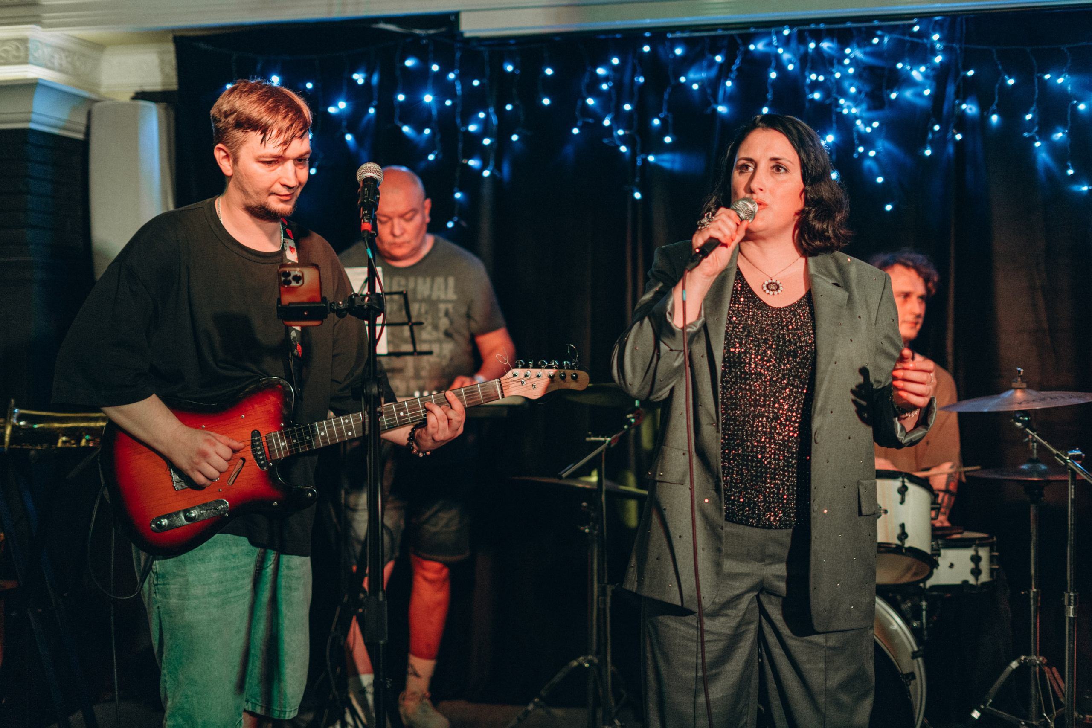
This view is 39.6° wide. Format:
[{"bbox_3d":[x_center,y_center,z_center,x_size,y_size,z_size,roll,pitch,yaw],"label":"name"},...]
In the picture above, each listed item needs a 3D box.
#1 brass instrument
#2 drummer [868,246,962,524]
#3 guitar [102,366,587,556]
[{"bbox_3d":[-1.230,0.155,3.770,0.660,0.150,0.250,-1,3,0],"label":"brass instrument"},{"bbox_3d":[1.000,0.345,4.280,0.620,1.340,0.720,-1,3,-2],"label":"drummer"},{"bbox_3d":[-0.400,0.135,3.107,1.000,0.330,0.070,-14,-16,-7],"label":"guitar"}]

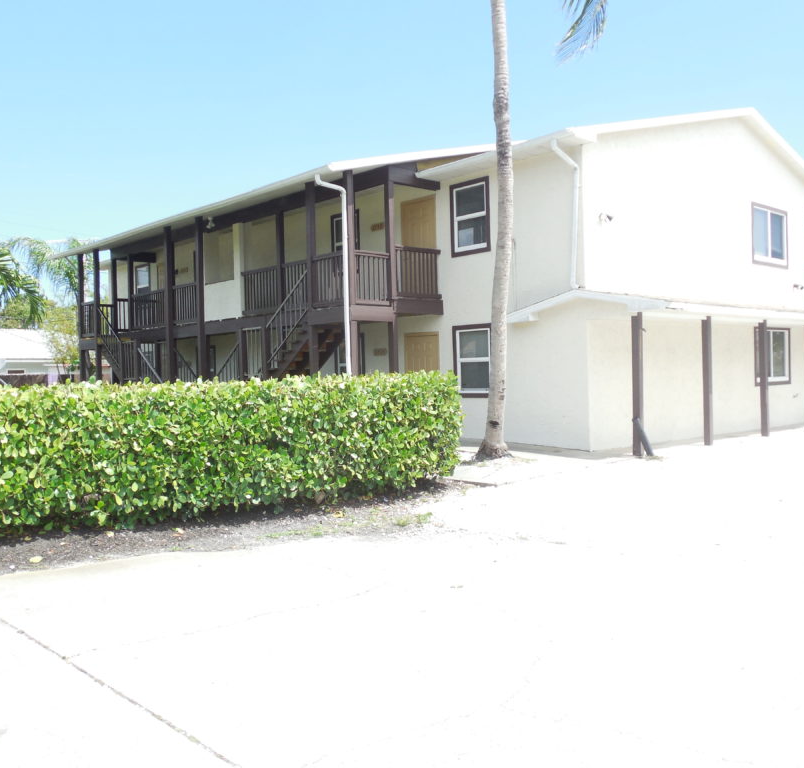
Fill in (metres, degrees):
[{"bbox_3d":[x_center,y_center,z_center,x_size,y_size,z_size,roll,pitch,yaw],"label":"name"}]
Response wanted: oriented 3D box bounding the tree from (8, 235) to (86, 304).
[{"bbox_3d":[-13.100,-2.200,32.000,4.600,7.000,4.600,-1,1,-11],"label":"tree"}]

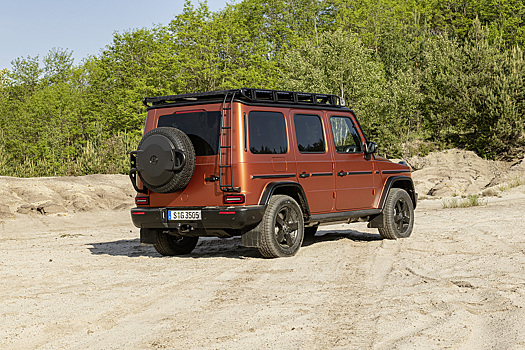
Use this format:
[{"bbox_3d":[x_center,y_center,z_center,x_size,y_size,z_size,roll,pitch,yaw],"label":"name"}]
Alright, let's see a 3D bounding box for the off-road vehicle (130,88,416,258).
[{"bbox_3d":[0.258,-0.019,13.814,2.000,2.060,4.820,-2,0,36],"label":"off-road vehicle"}]

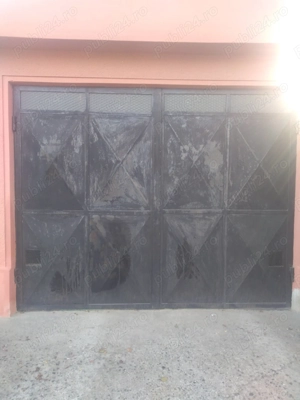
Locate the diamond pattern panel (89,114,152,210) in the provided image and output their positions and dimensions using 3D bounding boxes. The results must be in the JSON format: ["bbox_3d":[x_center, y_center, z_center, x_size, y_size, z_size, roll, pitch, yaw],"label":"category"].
[{"bbox_3d":[-0.334,-0.422,3.412,0.725,1.040,0.040,0,3,-2],"label":"diamond pattern panel"}]

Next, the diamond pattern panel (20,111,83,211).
[{"bbox_3d":[-1.098,-0.430,3.387,0.715,1.100,0.040,0,3,-2],"label":"diamond pattern panel"}]

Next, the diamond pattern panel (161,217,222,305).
[{"bbox_3d":[0.495,0.694,3.488,0.700,1.055,0.040,0,3,-2],"label":"diamond pattern panel"}]

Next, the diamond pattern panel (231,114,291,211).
[{"bbox_3d":[1.263,-0.440,3.462,0.723,1.078,0.040,0,3,-2],"label":"diamond pattern panel"}]

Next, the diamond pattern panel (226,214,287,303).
[{"bbox_3d":[1.246,0.687,3.512,0.710,1.039,0.040,0,3,-2],"label":"diamond pattern panel"}]

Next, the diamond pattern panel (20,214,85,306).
[{"bbox_3d":[-1.114,0.696,3.436,0.725,1.063,0.040,0,3,-2],"label":"diamond pattern panel"}]

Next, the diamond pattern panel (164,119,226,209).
[{"bbox_3d":[0.510,-0.426,3.439,0.690,1.048,0.040,0,3,-2],"label":"diamond pattern panel"}]

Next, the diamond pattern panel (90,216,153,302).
[{"bbox_3d":[-0.339,0.689,3.461,0.735,1.047,0.040,0,3,-2],"label":"diamond pattern panel"}]

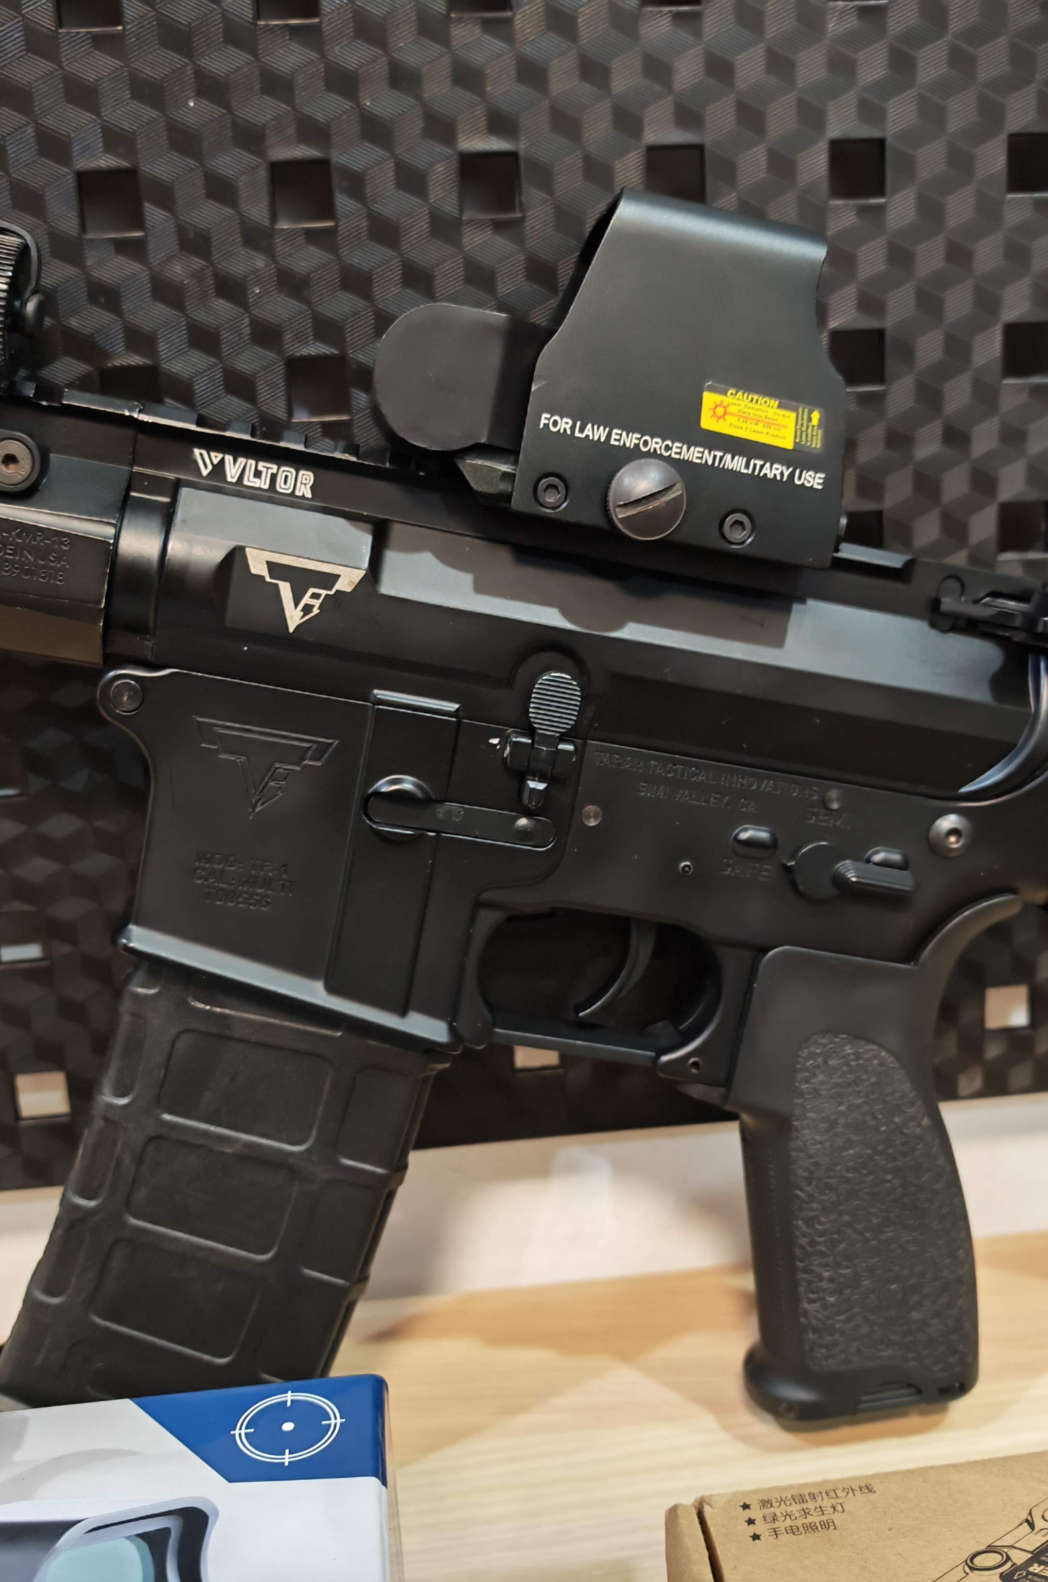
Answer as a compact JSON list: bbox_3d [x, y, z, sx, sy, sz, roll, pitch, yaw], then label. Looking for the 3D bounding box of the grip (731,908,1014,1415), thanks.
[{"bbox_3d":[0.074,0.081,0.326,0.064,0.120,0.031,1,15,-5],"label":"grip"}]

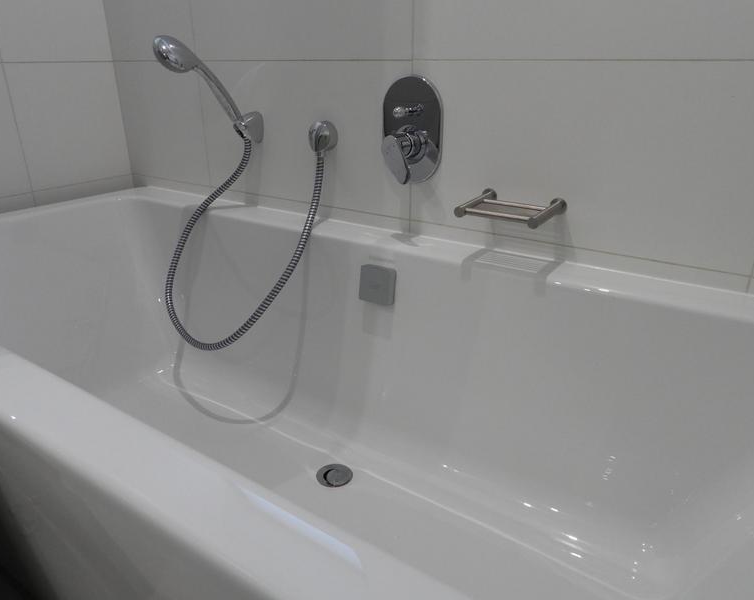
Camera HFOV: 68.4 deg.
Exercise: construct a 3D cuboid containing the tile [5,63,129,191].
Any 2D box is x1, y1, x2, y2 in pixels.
[{"bbox_3d":[-0.790,-0.458,1.448,0.010,0.298,0.279,15,27,31],"label":"tile"}]

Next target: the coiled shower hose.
[{"bbox_3d":[-0.309,-0.123,1.222,0.390,0.430,0.285,15,27,31],"label":"coiled shower hose"}]

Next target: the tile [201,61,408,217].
[{"bbox_3d":[-0.178,-0.368,1.235,0.590,0.298,0.010,15,27,31],"label":"tile"}]

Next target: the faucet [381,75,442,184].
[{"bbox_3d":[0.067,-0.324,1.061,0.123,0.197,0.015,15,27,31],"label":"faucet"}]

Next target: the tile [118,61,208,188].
[{"bbox_3d":[-0.565,-0.468,1.471,0.334,0.298,0.010,15,27,31],"label":"tile"}]

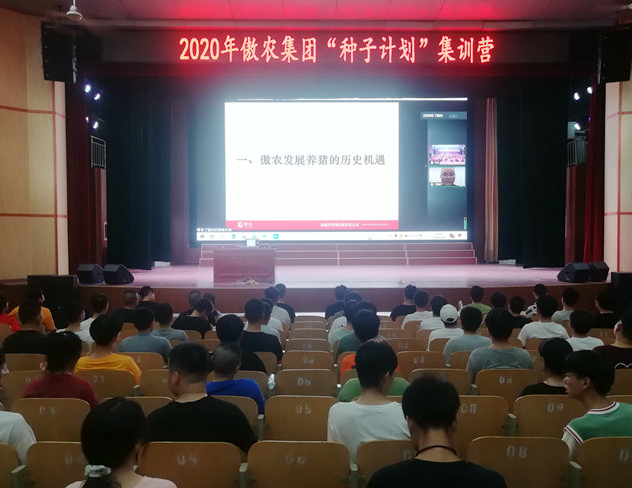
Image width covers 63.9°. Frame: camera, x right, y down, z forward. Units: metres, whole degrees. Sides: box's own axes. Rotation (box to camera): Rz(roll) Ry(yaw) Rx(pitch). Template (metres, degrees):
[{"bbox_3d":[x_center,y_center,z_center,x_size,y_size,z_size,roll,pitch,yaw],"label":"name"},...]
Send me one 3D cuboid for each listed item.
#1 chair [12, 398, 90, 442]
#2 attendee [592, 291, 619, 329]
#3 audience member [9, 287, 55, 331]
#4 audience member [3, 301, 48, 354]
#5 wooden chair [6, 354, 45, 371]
[{"bbox_3d":[-1.721,1.417,3.584,0.530,0.830,0.550,0,1,0],"label":"chair"},{"bbox_3d":[3.609,1.214,6.575,0.500,1.267,0.680,0,2,0],"label":"attendee"},{"bbox_3d":[-4.603,1.365,8.563,0.600,1.286,0.750,0,1,5],"label":"audience member"},{"bbox_3d":[-2.712,1.190,5.089,0.520,1.327,0.680,0,2,0],"label":"audience member"},{"bbox_3d":[-2.656,1.438,4.951,0.520,0.840,0.500,0,2,0],"label":"wooden chair"}]

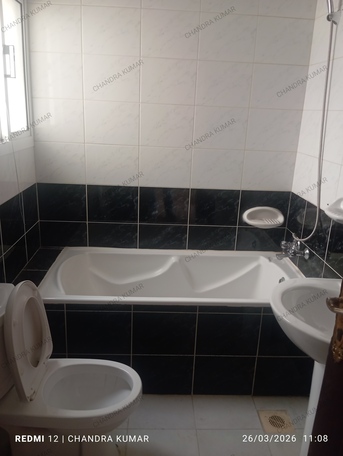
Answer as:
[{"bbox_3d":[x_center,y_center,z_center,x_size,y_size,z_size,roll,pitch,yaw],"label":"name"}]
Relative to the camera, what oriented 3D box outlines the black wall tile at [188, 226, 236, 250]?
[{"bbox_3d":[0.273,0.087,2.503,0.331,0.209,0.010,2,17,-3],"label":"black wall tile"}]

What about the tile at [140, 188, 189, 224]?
[{"bbox_3d":[-0.049,-0.141,2.402,0.330,0.249,0.010,2,16,-3],"label":"tile"}]

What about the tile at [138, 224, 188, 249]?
[{"bbox_3d":[-0.058,0.063,2.462,0.330,0.173,0.010,2,16,-3],"label":"tile"}]

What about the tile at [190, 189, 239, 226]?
[{"bbox_3d":[0.280,-0.133,2.405,0.330,0.250,0.012,2,16,-3],"label":"tile"}]

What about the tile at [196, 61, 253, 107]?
[{"bbox_3d":[0.311,-0.855,2.199,0.330,0.250,0.012,2,16,-3],"label":"tile"}]

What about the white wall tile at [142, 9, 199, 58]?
[{"bbox_3d":[-0.005,-1.101,2.110,0.330,0.251,0.010,2,16,-3],"label":"white wall tile"}]

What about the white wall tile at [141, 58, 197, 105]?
[{"bbox_3d":[-0.019,-0.871,2.196,0.331,0.252,0.010,2,17,-3],"label":"white wall tile"}]

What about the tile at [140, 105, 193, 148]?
[{"bbox_3d":[-0.025,-0.619,2.247,0.330,0.251,0.010,2,16,-3],"label":"tile"}]

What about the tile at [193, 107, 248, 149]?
[{"bbox_3d":[0.303,-0.619,2.285,0.331,0.252,0.010,2,17,-3],"label":"tile"}]

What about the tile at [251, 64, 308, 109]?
[{"bbox_3d":[0.646,-0.851,2.226,0.331,0.252,0.010,2,17,-3],"label":"tile"}]

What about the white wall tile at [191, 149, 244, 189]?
[{"bbox_3d":[0.293,-0.369,2.332,0.330,0.251,0.010,2,16,-3],"label":"white wall tile"}]

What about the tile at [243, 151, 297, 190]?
[{"bbox_3d":[0.625,-0.363,2.367,0.330,0.249,0.010,2,16,-3],"label":"tile"}]

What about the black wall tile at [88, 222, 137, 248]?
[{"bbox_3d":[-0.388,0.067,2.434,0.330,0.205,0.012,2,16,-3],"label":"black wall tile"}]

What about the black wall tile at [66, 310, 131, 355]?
[{"bbox_3d":[-0.365,0.534,1.879,0.330,0.250,0.010,2,16,-3],"label":"black wall tile"}]

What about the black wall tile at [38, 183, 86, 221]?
[{"bbox_3d":[-0.697,-0.160,2.369,0.301,0.249,0.010,2,16,-3],"label":"black wall tile"}]

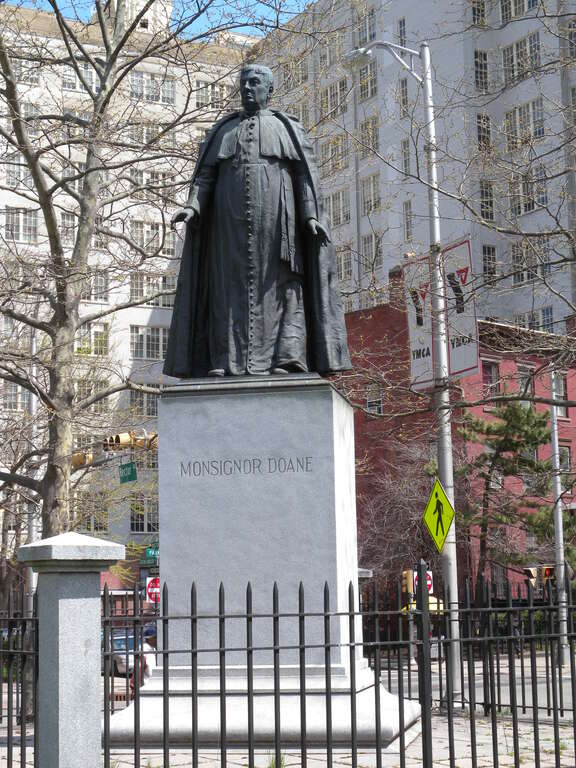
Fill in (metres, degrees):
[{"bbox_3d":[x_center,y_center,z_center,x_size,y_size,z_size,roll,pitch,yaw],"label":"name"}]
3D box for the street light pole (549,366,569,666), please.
[{"bbox_3d":[7.545,3.613,39.153,0.250,8.440,0.250,-1,-9,0],"label":"street light pole"}]

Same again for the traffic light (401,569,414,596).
[{"bbox_3d":[4.078,6.722,47.500,0.380,0.820,0.300,2,-9,-17],"label":"traffic light"}]

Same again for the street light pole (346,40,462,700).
[{"bbox_3d":[1.780,-0.335,21.654,0.330,10.256,2.100,6,-12,-40],"label":"street light pole"}]

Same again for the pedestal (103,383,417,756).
[{"bbox_3d":[-0.153,1.612,12.734,2.325,3.069,2.325,-3,-9,10],"label":"pedestal"}]

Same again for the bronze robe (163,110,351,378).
[{"bbox_3d":[-0.300,-1.276,13.154,1.684,2.678,1.175,-3,-9,10],"label":"bronze robe"}]

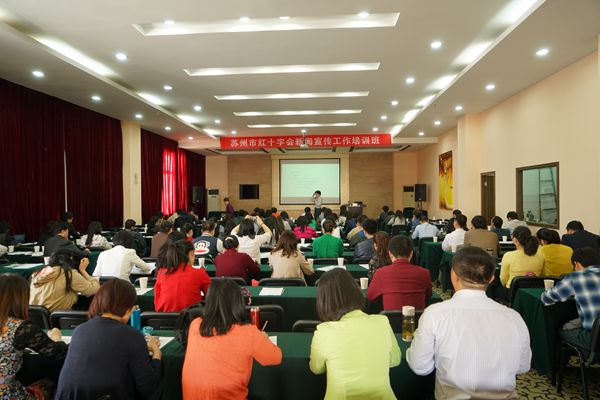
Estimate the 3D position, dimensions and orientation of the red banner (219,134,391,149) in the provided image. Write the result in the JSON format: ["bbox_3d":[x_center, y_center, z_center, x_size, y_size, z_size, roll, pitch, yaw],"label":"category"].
[{"bbox_3d":[0.193,-2.041,14.000,6.000,0.430,0.020,-1,0,4],"label":"red banner"}]

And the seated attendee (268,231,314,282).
[{"bbox_3d":[-0.102,0.937,4.300,0.500,1.200,0.760,-1,1,8],"label":"seated attendee"}]

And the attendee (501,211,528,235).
[{"bbox_3d":[4.141,0.840,7.650,0.520,1.250,0.780,-1,1,-8],"label":"attendee"}]

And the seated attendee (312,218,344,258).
[{"bbox_3d":[0.395,0.934,5.580,0.460,1.310,0.750,0,0,4],"label":"seated attendee"}]

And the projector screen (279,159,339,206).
[{"bbox_3d":[0.429,-0.755,16.500,2.500,1.900,0.060,-1,0,4],"label":"projector screen"}]

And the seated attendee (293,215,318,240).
[{"bbox_3d":[0.084,0.907,7.500,0.480,1.200,0.760,-1,1,4],"label":"seated attendee"}]

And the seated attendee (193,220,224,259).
[{"bbox_3d":[-1.281,0.952,5.600,0.480,1.300,0.750,0,0,4],"label":"seated attendee"}]

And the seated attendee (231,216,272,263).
[{"bbox_3d":[-0.684,0.908,5.580,0.560,1.380,0.750,0,0,5],"label":"seated attendee"}]

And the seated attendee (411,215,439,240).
[{"bbox_3d":[2.562,0.934,8.100,0.530,1.250,0.750,0,0,4],"label":"seated attendee"}]

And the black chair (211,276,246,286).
[{"bbox_3d":[-0.749,1.185,4.220,0.460,0.840,0.550,0,0,4],"label":"black chair"}]

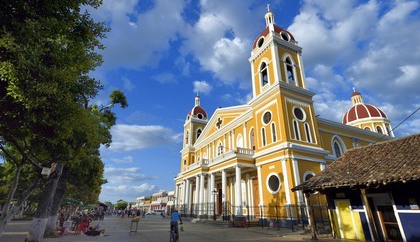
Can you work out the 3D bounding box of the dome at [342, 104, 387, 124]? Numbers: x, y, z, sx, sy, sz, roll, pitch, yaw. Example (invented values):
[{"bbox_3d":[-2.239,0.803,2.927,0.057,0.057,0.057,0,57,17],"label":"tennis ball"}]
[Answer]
[{"bbox_3d":[53.152,-1.680,73.658,12.840,6.600,12.840,11,-25,-24],"label":"dome"}]

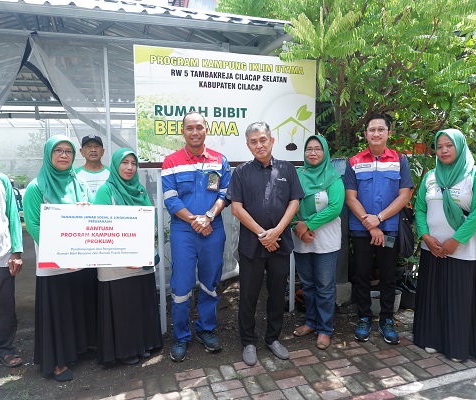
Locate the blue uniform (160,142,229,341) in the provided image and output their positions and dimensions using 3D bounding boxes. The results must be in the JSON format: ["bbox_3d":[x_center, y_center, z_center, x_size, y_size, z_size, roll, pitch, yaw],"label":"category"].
[{"bbox_3d":[-0.287,0.321,2.746,0.490,1.385,0.340,-1,7,-5],"label":"blue uniform"}]

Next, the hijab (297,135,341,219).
[{"bbox_3d":[0.578,-0.172,2.840,0.350,0.625,0.310,2,7,22],"label":"hijab"}]

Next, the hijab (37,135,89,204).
[{"bbox_3d":[-1.122,-0.192,2.413,0.320,0.440,0.310,-5,8,-31],"label":"hijab"}]

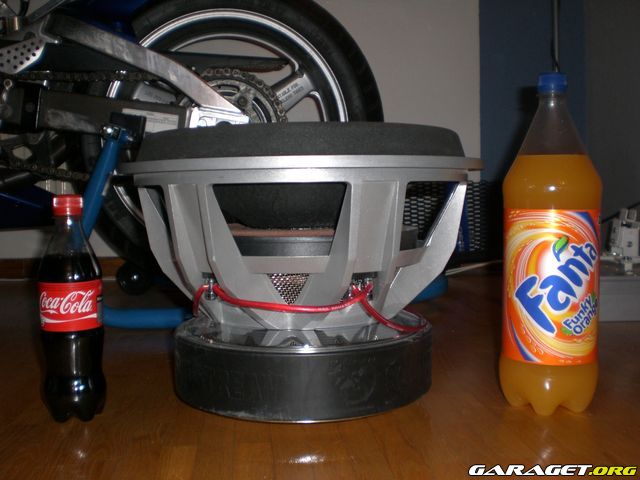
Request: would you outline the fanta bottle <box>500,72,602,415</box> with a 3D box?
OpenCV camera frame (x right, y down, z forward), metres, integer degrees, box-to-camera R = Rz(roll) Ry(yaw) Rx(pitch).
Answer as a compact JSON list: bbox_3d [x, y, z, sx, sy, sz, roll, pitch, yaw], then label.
[{"bbox_3d":[0.248,0.004,0.754,0.102,0.354,0.102,0,4,4],"label":"fanta bottle"}]

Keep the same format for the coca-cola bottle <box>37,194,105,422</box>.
[{"bbox_3d":[-0.261,0.070,0.740,0.065,0.234,0.065,-1,4,0],"label":"coca-cola bottle"}]

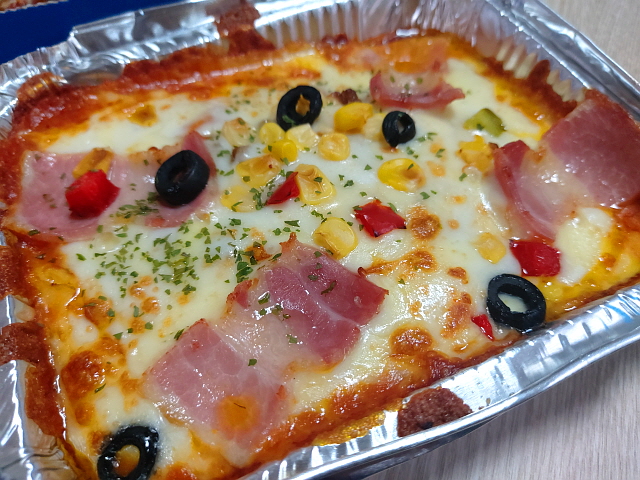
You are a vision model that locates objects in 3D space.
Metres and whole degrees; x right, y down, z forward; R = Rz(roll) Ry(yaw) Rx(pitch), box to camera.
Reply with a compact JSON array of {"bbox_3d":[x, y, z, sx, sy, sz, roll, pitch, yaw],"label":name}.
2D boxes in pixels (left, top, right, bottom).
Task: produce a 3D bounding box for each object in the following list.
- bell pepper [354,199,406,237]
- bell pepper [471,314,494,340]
[{"bbox_3d":[0.019,-0.007,0.143,0.012,0.005,0.012,-26,64,-23],"label":"bell pepper"},{"bbox_3d":[0.045,0.024,0.128,0.004,0.003,0.007,-26,64,-23],"label":"bell pepper"}]

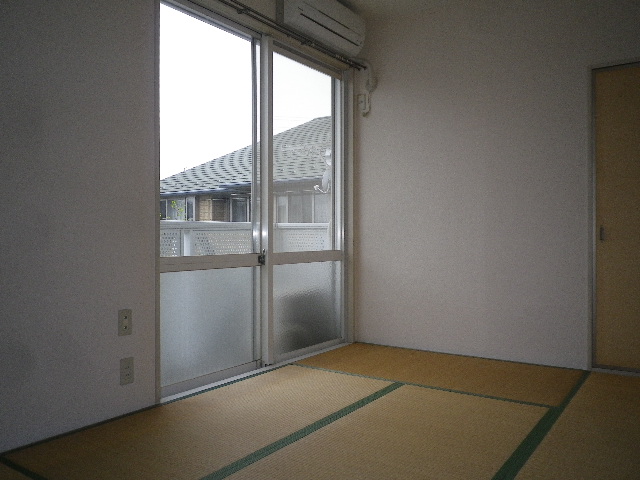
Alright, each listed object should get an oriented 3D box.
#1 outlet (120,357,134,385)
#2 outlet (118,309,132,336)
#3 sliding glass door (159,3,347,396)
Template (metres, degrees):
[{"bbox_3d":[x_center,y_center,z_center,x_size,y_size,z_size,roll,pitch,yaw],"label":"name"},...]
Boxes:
[{"bbox_3d":[-0.911,0.624,2.455,0.010,0.120,0.071,0,0,36],"label":"outlet"},{"bbox_3d":[-0.917,0.392,2.448,0.010,0.120,0.071,0,0,36],"label":"outlet"},{"bbox_3d":[-0.316,-0.233,3.378,0.100,2.090,1.780,0,0,36],"label":"sliding glass door"}]

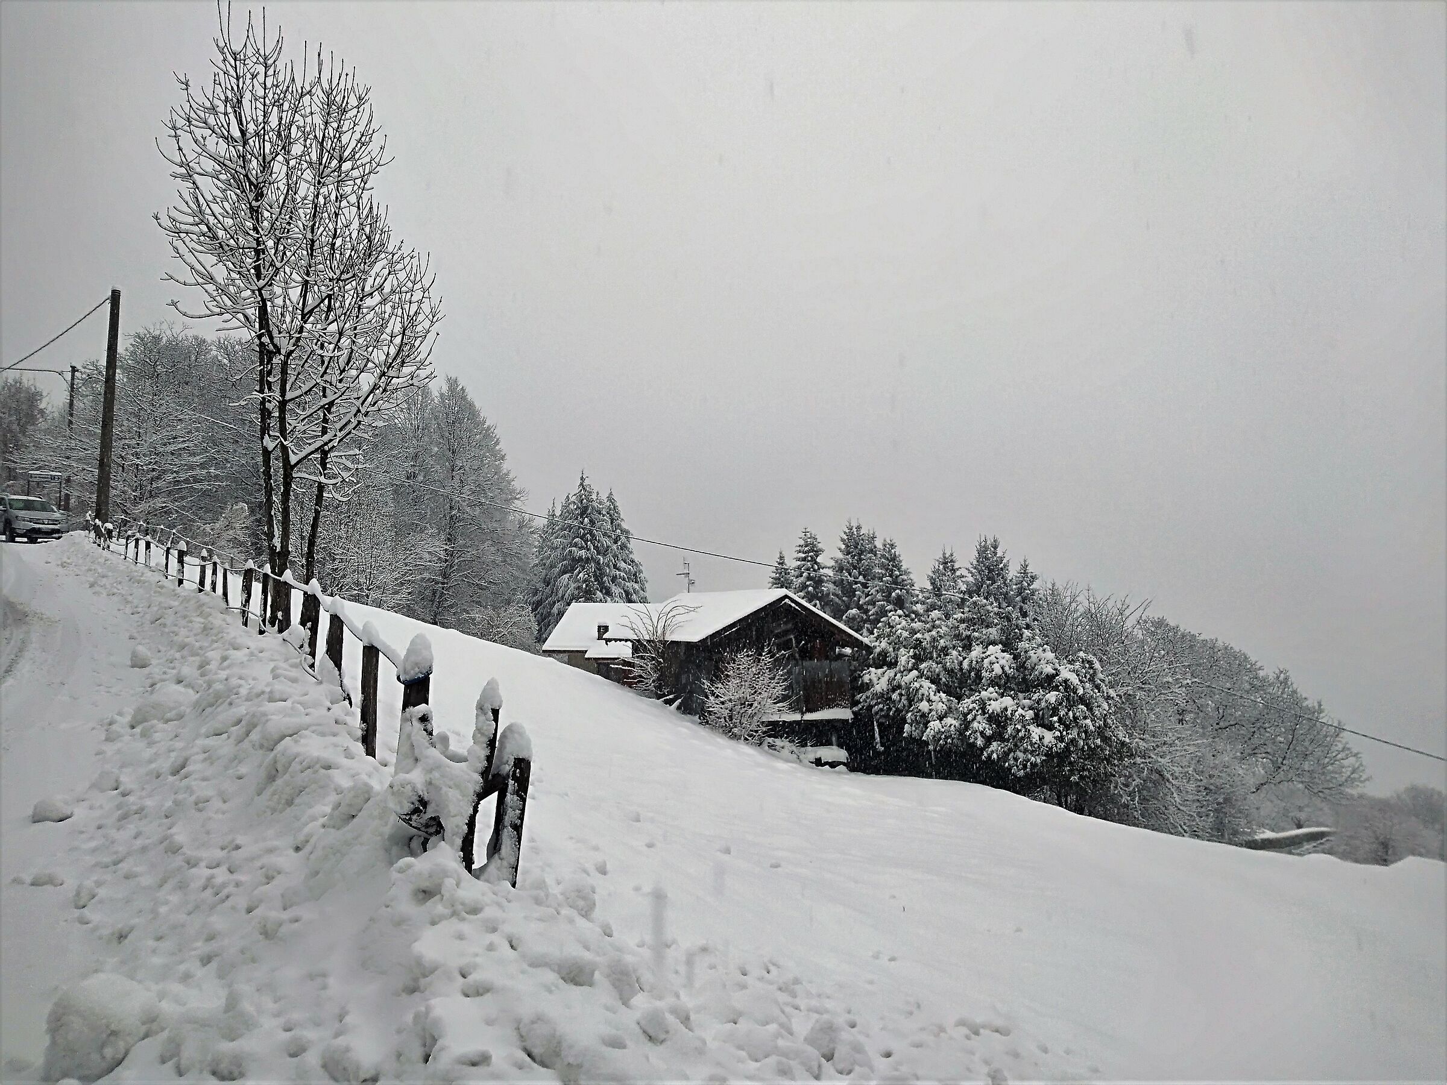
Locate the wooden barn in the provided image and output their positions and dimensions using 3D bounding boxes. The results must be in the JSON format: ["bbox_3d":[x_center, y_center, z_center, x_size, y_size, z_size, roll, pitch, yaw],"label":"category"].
[{"bbox_3d":[-1.088,5.055,42.041,8.200,6.200,11.200,4,-6,-32],"label":"wooden barn"}]

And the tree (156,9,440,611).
[{"bbox_3d":[-5.379,-2.904,13.736,3.400,8.080,3.300,1,-5,0],"label":"tree"}]

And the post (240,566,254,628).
[{"bbox_3d":[-6.134,0.700,14.035,0.130,0.832,0.130,4,-6,-33],"label":"post"}]

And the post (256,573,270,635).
[{"bbox_3d":[-5.555,0.730,13.133,0.110,0.791,0.110,4,-6,-33],"label":"post"}]

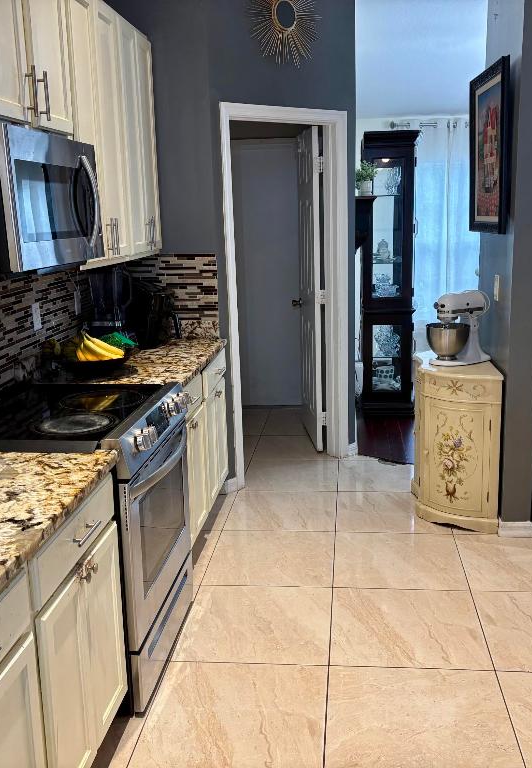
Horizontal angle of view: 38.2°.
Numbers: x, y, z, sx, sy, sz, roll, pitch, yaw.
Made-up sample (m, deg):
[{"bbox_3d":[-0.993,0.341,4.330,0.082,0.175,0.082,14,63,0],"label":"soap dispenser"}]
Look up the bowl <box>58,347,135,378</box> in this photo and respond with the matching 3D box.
[{"bbox_3d":[-0.706,-0.082,3.220,0.300,0.082,0.300,-2,13,0],"label":"bowl"}]

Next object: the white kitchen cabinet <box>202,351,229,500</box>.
[{"bbox_3d":[-0.541,0.261,3.915,0.605,0.845,0.610,0,13,6],"label":"white kitchen cabinet"}]

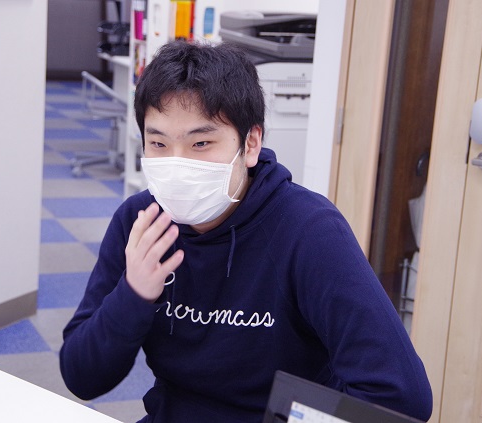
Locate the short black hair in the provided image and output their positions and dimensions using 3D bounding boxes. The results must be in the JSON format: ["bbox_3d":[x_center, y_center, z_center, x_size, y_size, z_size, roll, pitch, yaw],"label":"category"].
[{"bbox_3d":[-0.061,-0.158,1.870,0.185,0.180,0.215,9,16,24],"label":"short black hair"}]

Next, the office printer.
[{"bbox_3d":[0.256,-0.247,5.217,0.670,1.130,0.600,0,12,-22],"label":"office printer"}]

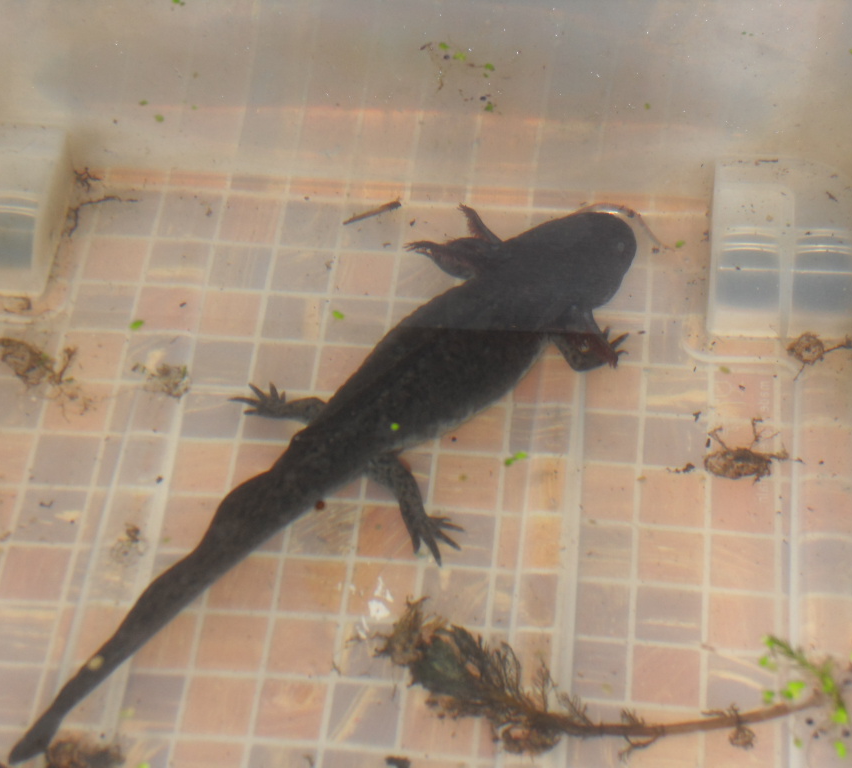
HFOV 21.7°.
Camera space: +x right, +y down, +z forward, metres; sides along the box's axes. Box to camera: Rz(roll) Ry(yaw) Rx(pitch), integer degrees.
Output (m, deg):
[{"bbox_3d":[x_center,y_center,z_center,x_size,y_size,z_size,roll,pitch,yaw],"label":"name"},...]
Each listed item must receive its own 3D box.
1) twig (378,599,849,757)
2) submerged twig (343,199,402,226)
[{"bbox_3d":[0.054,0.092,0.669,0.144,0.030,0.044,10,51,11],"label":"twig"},{"bbox_3d":[-0.020,-0.064,0.823,0.024,0.003,0.003,-19,51,-14],"label":"submerged twig"}]

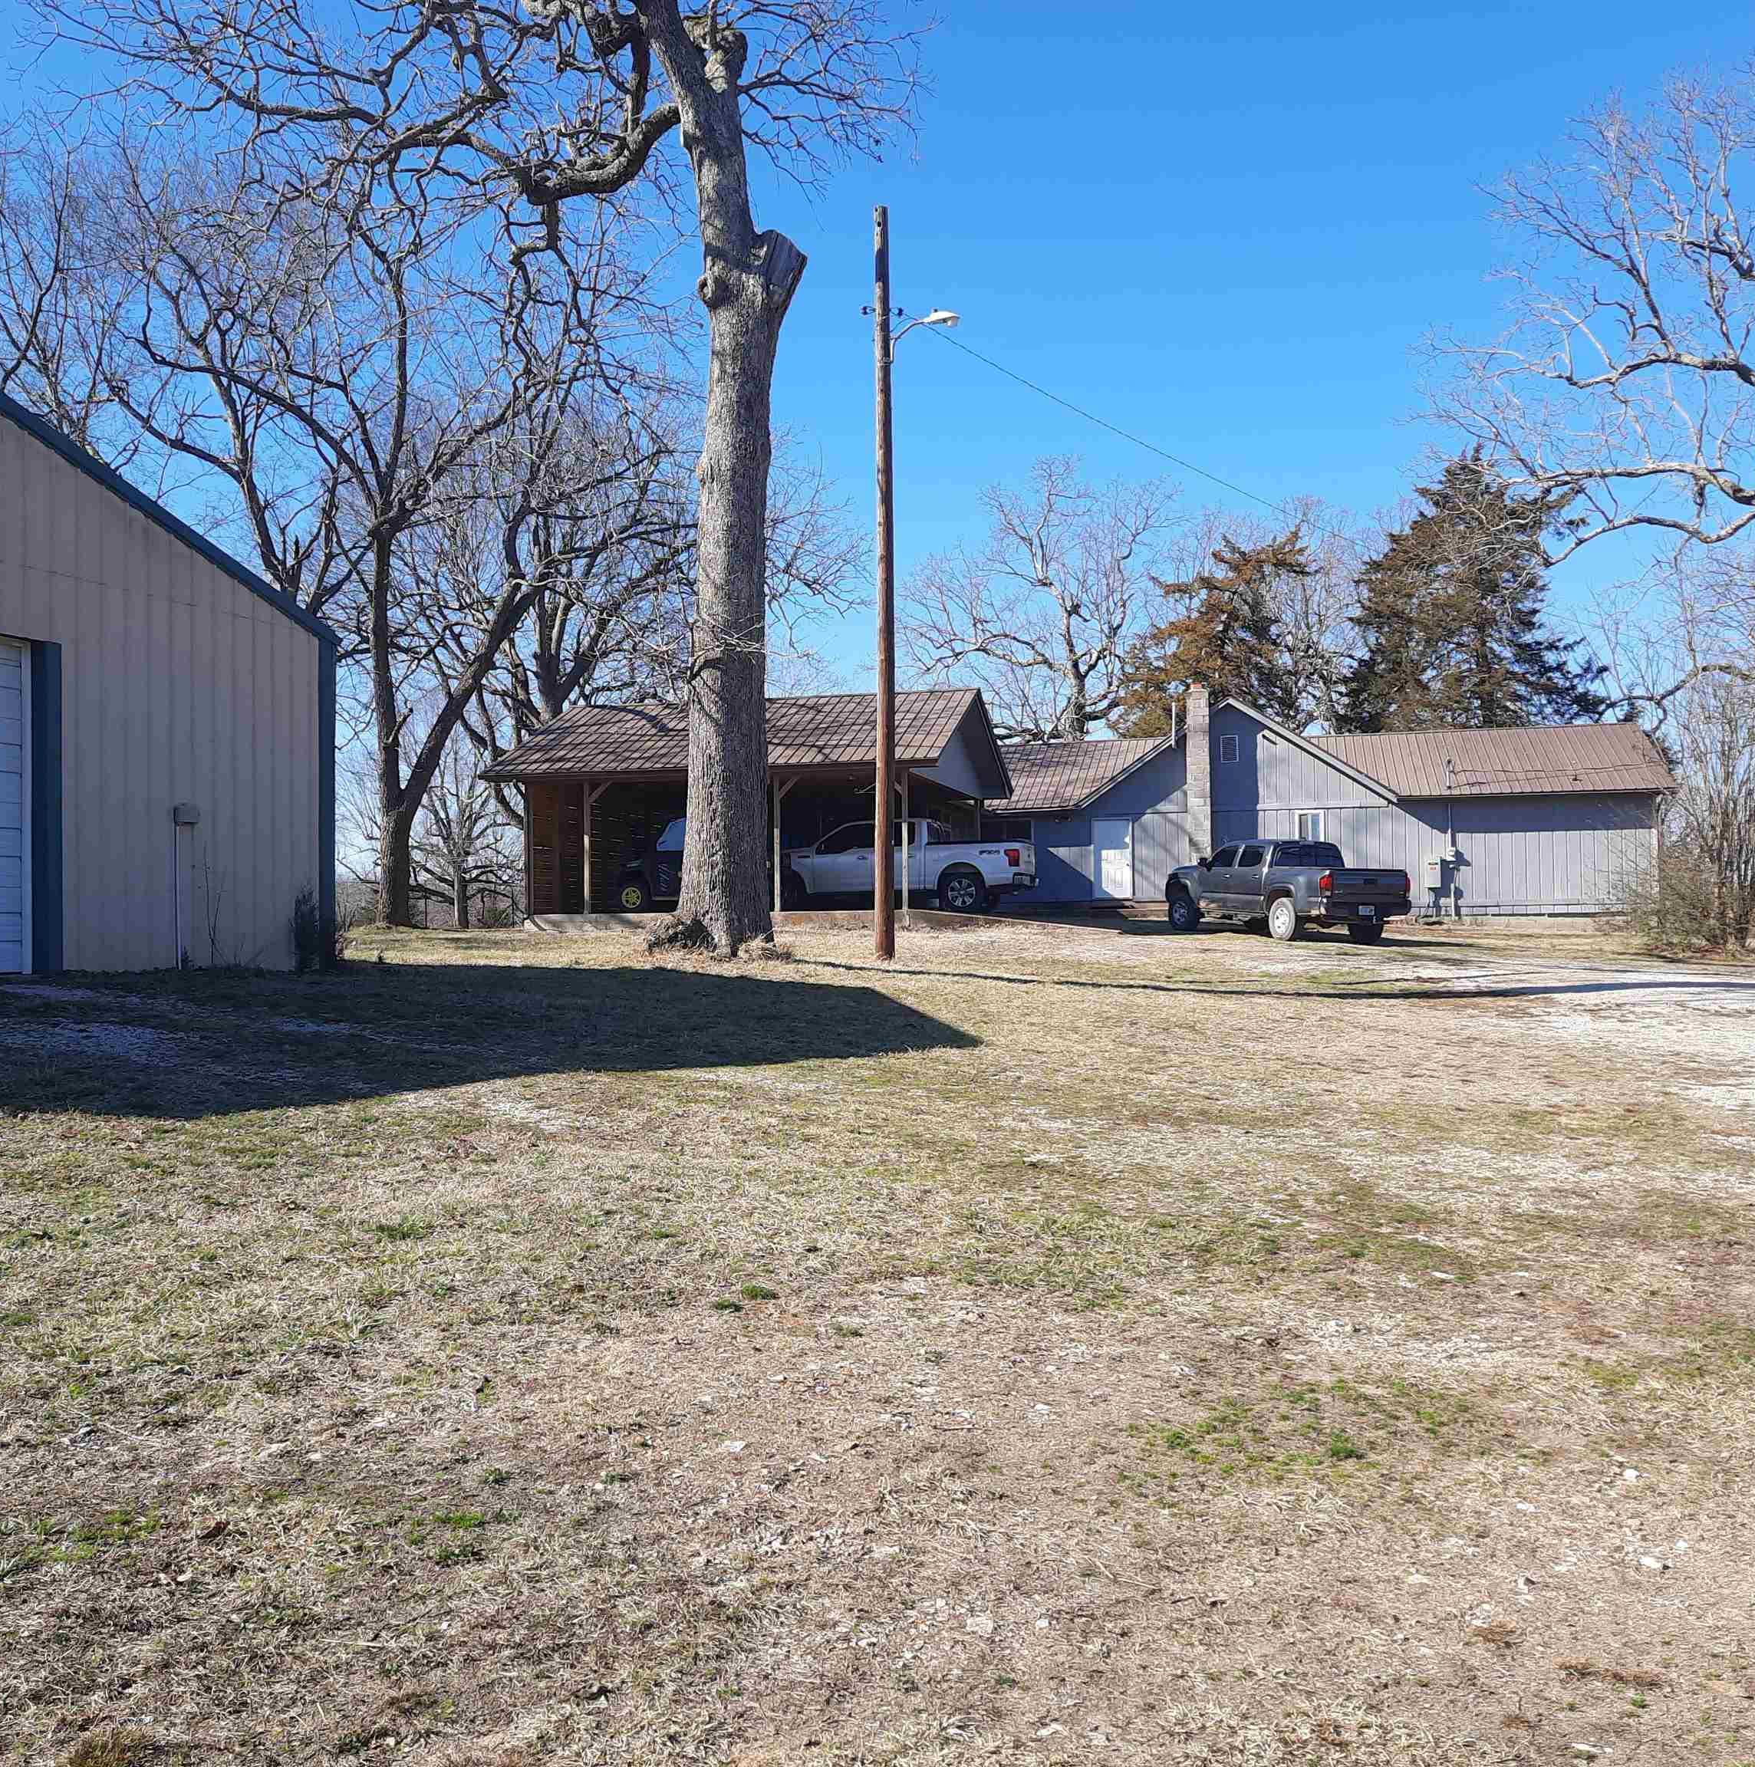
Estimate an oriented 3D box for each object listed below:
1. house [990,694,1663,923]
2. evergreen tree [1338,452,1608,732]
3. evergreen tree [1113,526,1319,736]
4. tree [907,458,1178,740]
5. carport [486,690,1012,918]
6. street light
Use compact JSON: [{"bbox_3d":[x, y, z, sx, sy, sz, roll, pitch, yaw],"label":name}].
[{"bbox_3d":[11.168,-1.731,46.139,17.515,5.750,9.300,-1,-2,14],"label":"house"},{"bbox_3d":[20.118,-6.461,57.199,9.110,16.216,9.110,-1,-2,0],"label":"evergreen tree"},{"bbox_3d":[12.068,-5.411,60.172,7.302,14.458,7.302,-1,-2,0],"label":"evergreen tree"},{"bbox_3d":[5.779,-6.513,59.202,9.493,16.748,9.493,-1,-2,0],"label":"tree"},{"bbox_3d":[-2.315,-1.479,35.293,8.918,4.650,7.800,-1,-2,14],"label":"carport"},{"bbox_3d":[0.446,-3.541,19.905,1.102,8.853,0.240,-1,-2,0],"label":"street light"}]

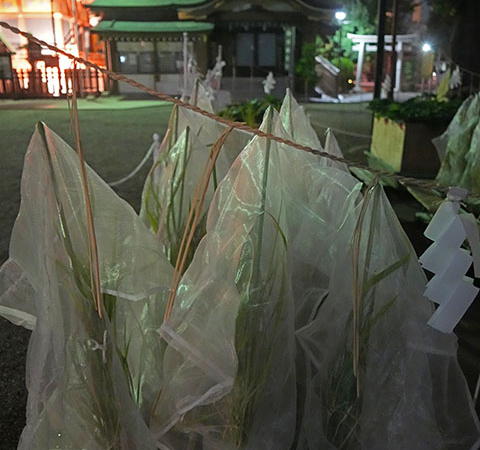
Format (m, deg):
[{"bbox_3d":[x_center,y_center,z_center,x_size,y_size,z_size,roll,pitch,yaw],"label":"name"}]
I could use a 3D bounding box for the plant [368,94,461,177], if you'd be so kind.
[{"bbox_3d":[2.720,-1.362,7.239,1.000,1.030,1.200,0,18,0],"label":"plant"}]

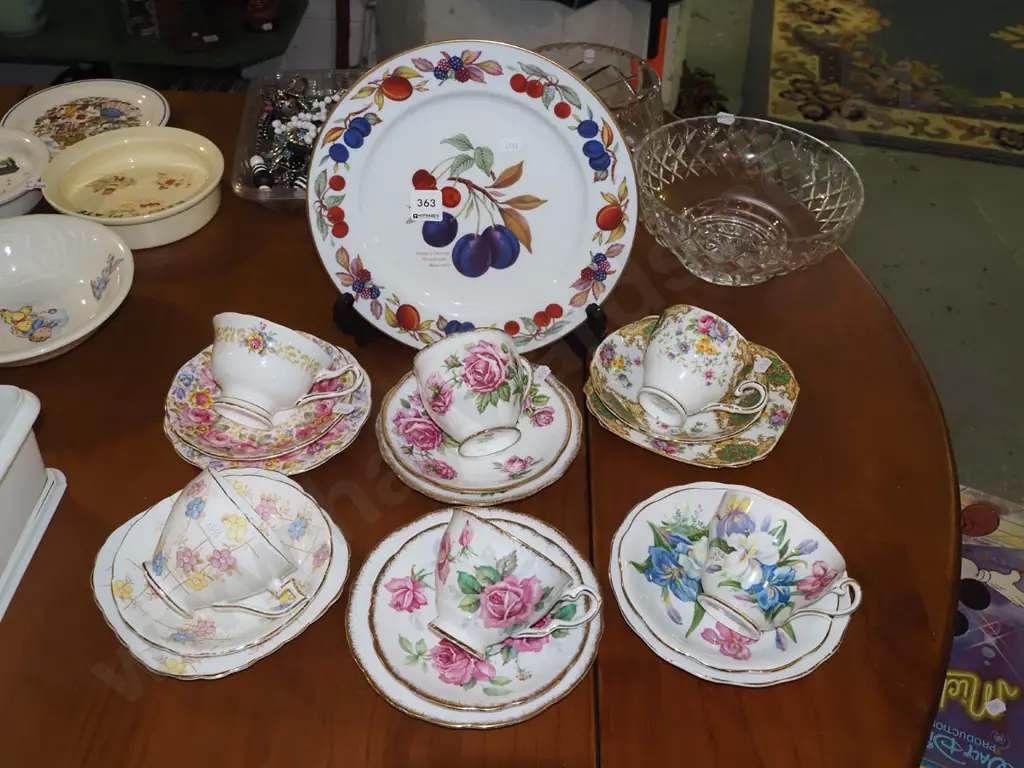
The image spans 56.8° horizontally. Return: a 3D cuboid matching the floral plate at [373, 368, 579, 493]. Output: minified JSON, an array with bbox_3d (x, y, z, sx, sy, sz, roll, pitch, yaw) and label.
[{"bbox_3d":[-0.027,0.033,0.729,0.143,0.021,0.143,1,44,-1],"label":"floral plate"}]

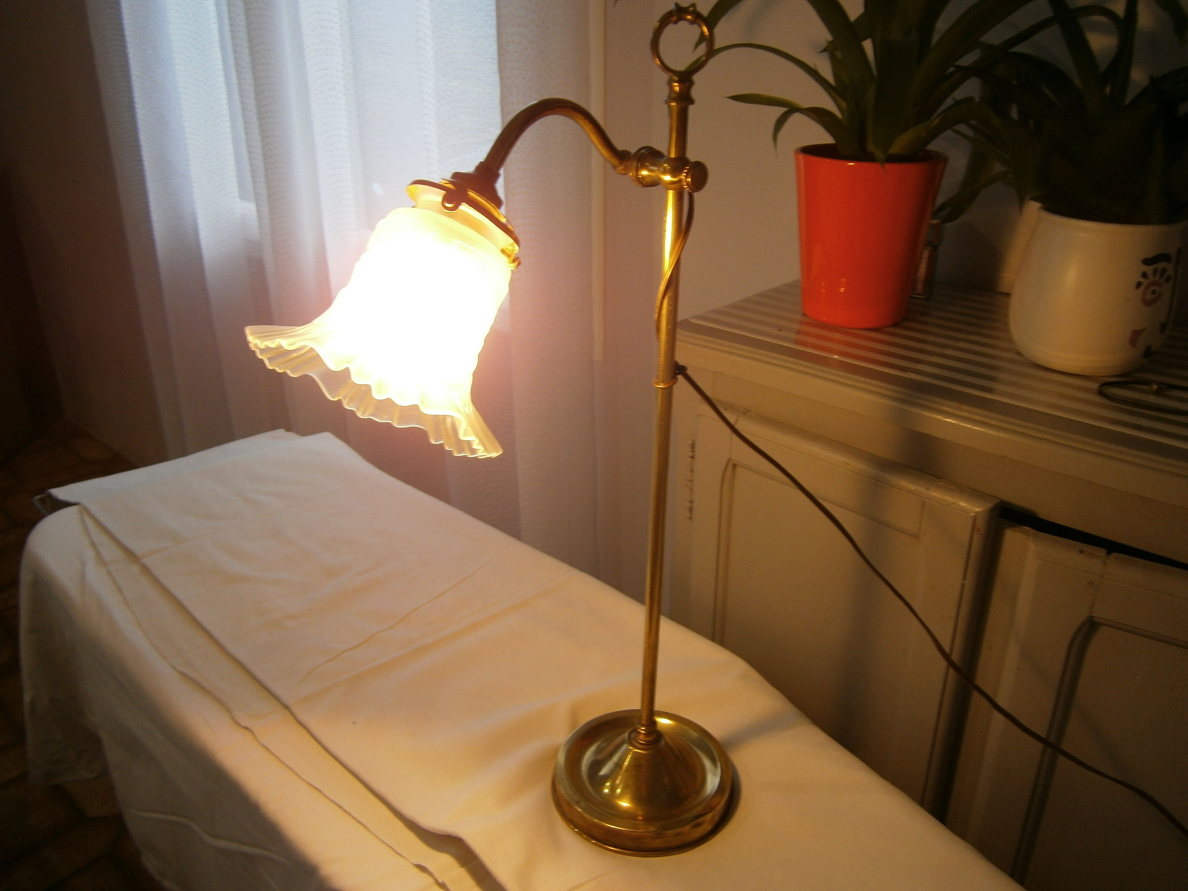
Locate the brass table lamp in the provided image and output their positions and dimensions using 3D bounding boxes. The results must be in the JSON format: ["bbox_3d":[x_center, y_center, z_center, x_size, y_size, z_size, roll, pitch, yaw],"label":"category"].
[{"bbox_3d":[-0.025,0.031,0.543,0.170,0.549,0.324,21,29,39],"label":"brass table lamp"}]

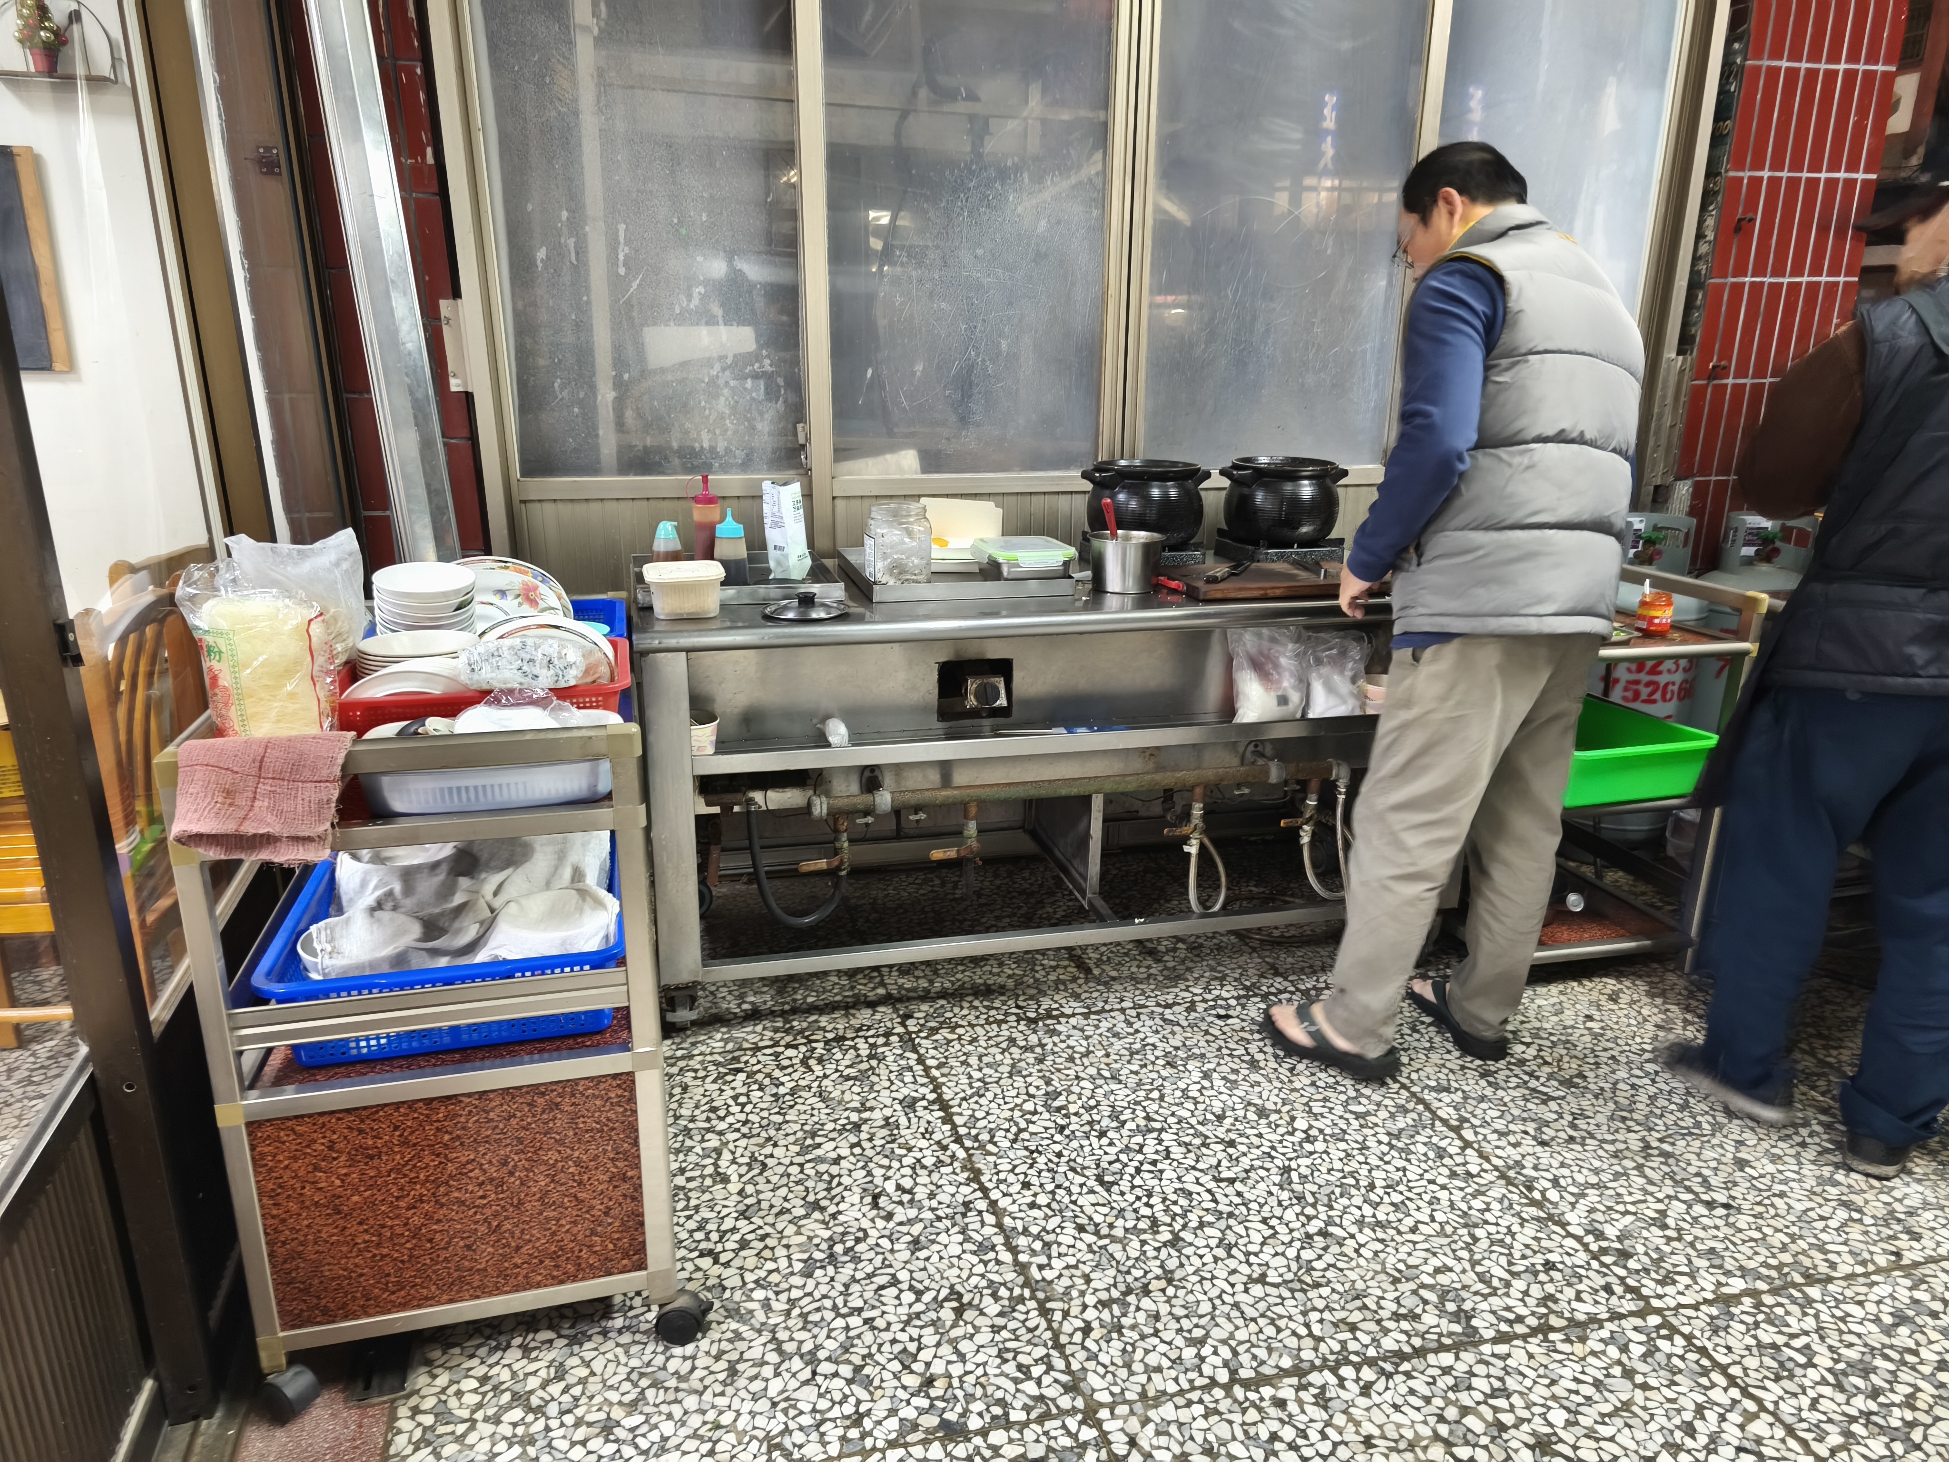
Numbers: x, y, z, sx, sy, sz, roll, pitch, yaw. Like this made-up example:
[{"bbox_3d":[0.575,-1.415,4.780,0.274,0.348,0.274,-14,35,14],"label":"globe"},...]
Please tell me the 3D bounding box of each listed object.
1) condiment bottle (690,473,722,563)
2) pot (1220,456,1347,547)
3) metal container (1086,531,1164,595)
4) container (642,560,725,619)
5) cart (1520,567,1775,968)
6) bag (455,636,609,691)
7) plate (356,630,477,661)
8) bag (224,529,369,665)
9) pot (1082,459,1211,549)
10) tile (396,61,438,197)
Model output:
[{"bbox_3d":[-0.550,-0.417,2.668,0.059,0.214,0.059,-4,18,-14],"label":"condiment bottle"},{"bbox_3d":[0.710,-0.531,2.983,0.325,0.168,0.280,-7,19,-21],"label":"pot"},{"bbox_3d":[0.314,-0.353,2.685,0.158,0.112,0.158,0,18,0],"label":"metal container"},{"bbox_3d":[-0.546,-0.267,2.439,0.148,0.085,0.150,-4,18,-12],"label":"container"},{"bbox_3d":[1.246,0.045,2.927,0.470,0.835,0.670,-4,18,-13],"label":"cart"},{"bbox_3d":[-0.574,-0.088,1.679,0.185,0.070,0.100,-4,18,-14],"label":"bag"},{"bbox_3d":[-0.734,-0.114,1.714,0.165,0.022,0.165,-4,18,-14],"label":"plate"},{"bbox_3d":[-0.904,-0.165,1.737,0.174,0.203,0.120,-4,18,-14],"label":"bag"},{"bbox_3d":[0.397,-0.524,3.006,0.315,0.188,0.272,-4,18,-14],"label":"pot"},{"bbox_3d":[-1.103,-1.192,2.569,0.047,0.232,0.015,-3,18,-11],"label":"tile"}]

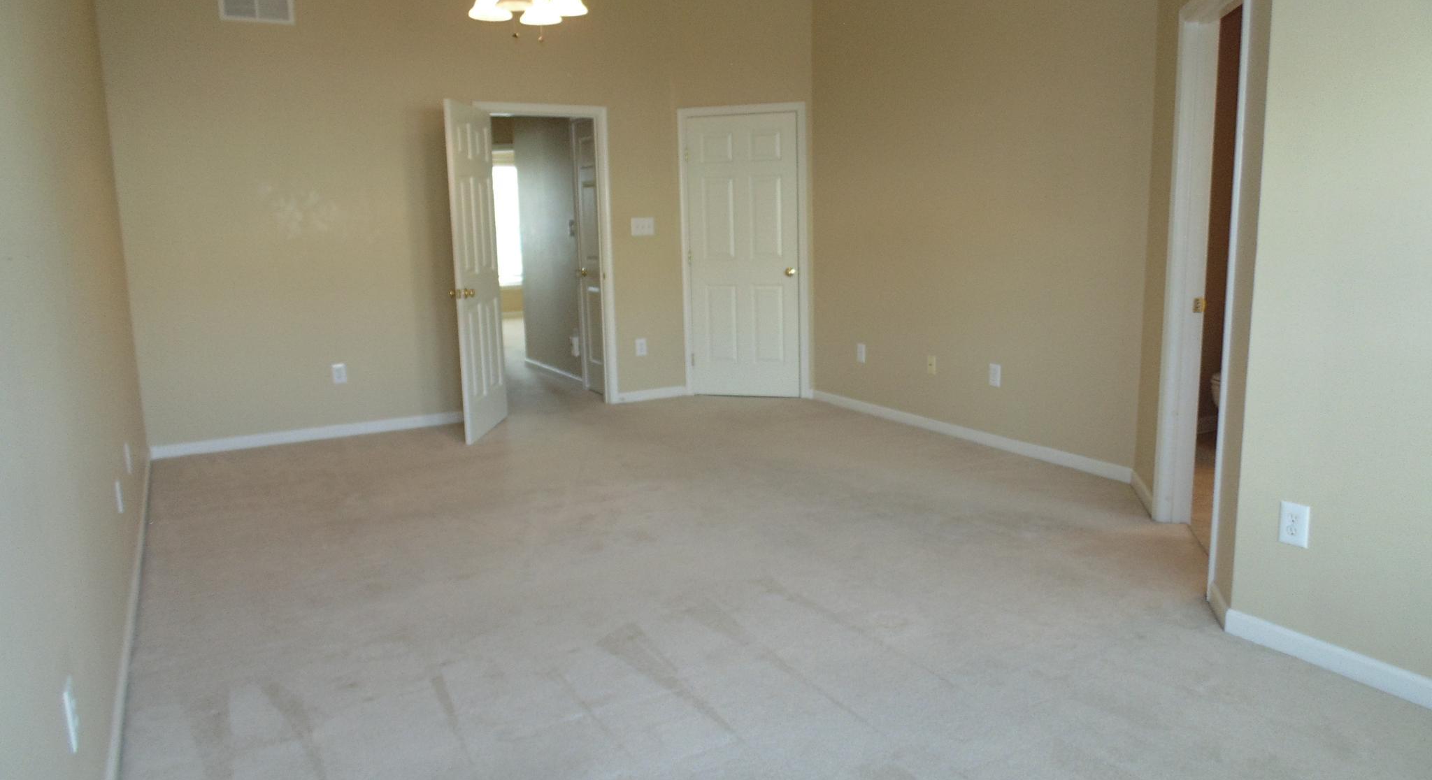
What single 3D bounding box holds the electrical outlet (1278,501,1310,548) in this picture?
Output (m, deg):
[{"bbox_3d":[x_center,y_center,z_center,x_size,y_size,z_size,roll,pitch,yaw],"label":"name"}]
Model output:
[{"bbox_3d":[1.608,0.375,2.527,0.010,0.118,0.076,-7,12,-30],"label":"electrical outlet"}]

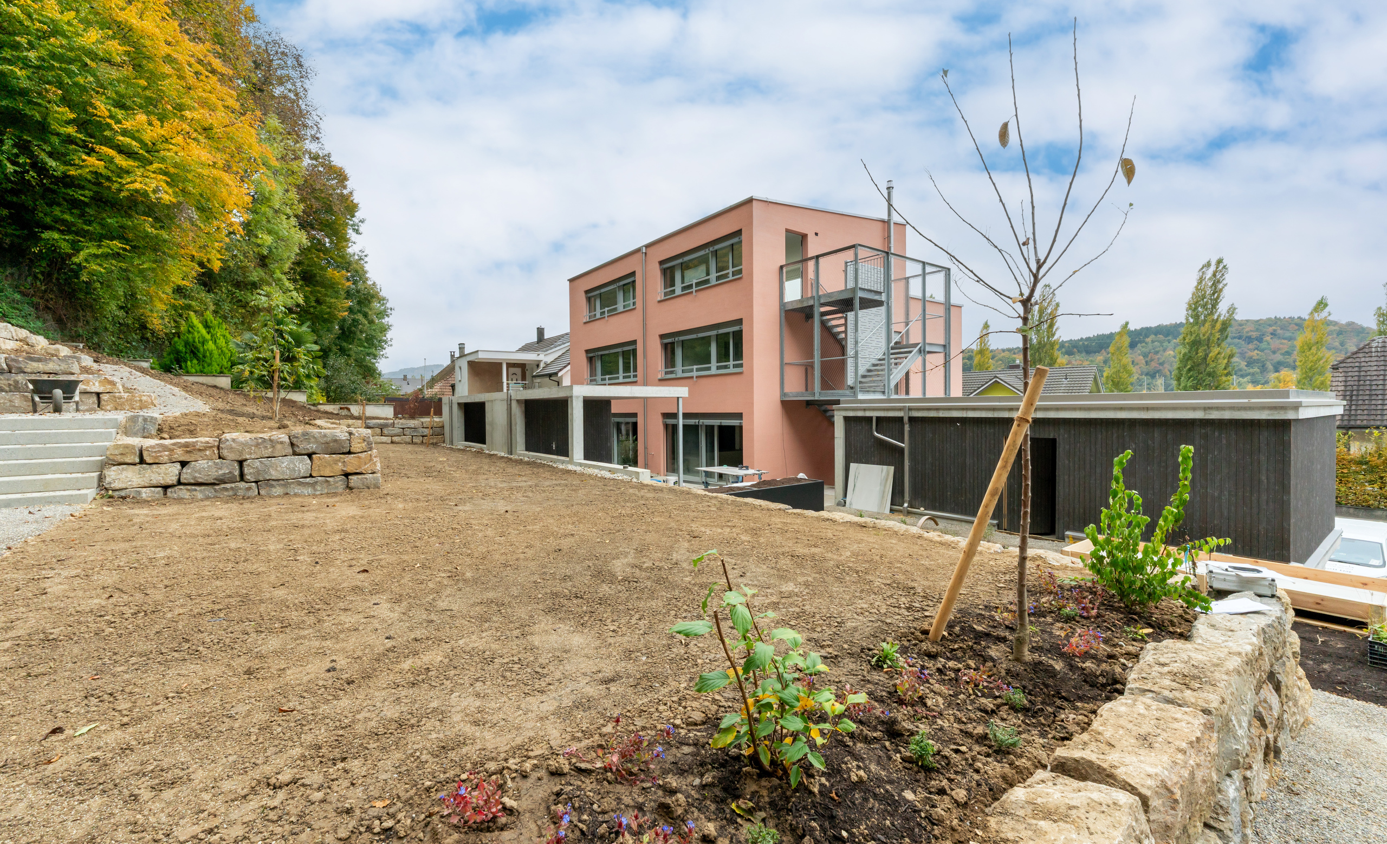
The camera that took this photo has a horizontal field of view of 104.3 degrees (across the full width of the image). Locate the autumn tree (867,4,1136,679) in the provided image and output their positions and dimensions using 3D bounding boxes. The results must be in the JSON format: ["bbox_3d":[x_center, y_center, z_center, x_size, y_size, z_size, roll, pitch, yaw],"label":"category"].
[{"bbox_3d":[1.359,-0.358,2.360,1.150,2.800,1.050,0,1,30],"label":"autumn tree"}]

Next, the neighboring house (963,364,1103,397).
[{"bbox_3d":[18.650,0.254,34.200,11.500,7.000,9.000,1,1,38],"label":"neighboring house"}]

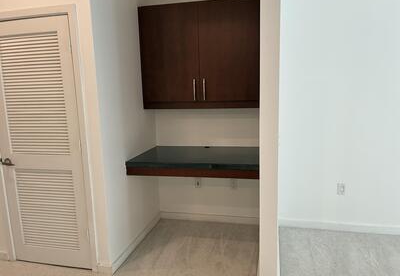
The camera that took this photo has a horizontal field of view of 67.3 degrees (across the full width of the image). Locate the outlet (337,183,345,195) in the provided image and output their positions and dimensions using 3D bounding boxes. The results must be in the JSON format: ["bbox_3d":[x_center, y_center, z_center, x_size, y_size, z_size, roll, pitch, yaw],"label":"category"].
[{"bbox_3d":[1.396,0.508,2.978,0.072,0.117,0.010,0,9,13],"label":"outlet"}]

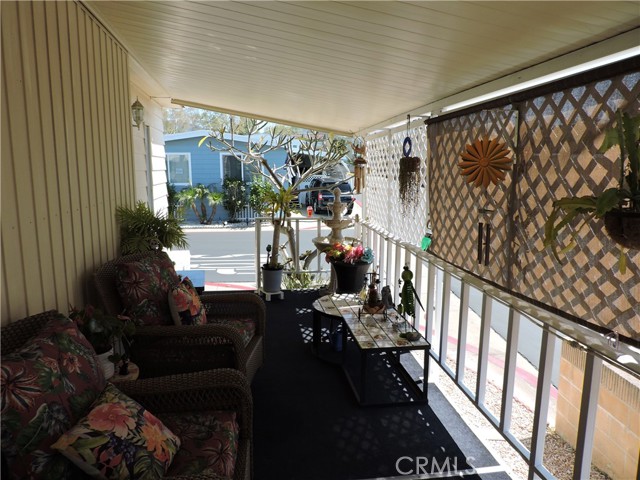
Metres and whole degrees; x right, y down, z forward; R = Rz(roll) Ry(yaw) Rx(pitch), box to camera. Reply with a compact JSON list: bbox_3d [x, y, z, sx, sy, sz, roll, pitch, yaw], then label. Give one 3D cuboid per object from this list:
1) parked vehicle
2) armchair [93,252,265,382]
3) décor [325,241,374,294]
[{"bbox_3d":[0.502,-2.509,25.303,1.950,1.880,4.900,-1,9,-9],"label":"parked vehicle"},{"bbox_3d":[-0.988,0.664,3.471,0.952,0.935,0.818,2,9,5],"label":"armchair"},{"bbox_3d":[0.308,0.292,4.716,0.480,0.530,0.470,-1,9,-9],"label":"décor"}]

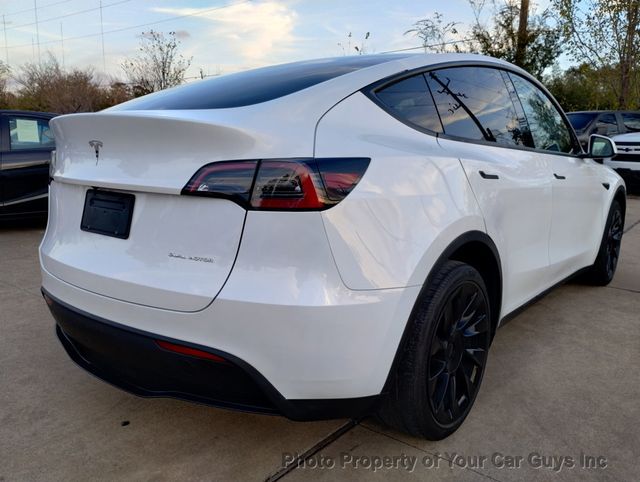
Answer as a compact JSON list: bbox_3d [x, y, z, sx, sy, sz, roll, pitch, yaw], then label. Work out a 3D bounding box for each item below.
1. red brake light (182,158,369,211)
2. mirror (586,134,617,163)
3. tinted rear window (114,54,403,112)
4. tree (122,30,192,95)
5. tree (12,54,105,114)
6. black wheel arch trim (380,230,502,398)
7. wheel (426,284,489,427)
[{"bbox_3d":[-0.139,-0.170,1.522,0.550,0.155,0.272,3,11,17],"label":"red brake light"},{"bbox_3d":[1.840,-0.611,3.357,0.200,0.155,0.130,9,13,39],"label":"mirror"},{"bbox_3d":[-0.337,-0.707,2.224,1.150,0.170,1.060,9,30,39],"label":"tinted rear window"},{"bbox_3d":[-5.688,-4.869,18.599,2.511,5.073,2.385,-3,11,-16],"label":"tree"},{"bbox_3d":[-10.798,-5.403,21.930,3.807,4.898,3.616,-5,12,-25],"label":"tree"},{"bbox_3d":[0.484,0.200,1.974,0.130,0.490,0.970,9,13,39],"label":"black wheel arch trim"},{"bbox_3d":[0.475,0.417,2.075,0.210,0.560,0.560,9,13,39],"label":"wheel"}]

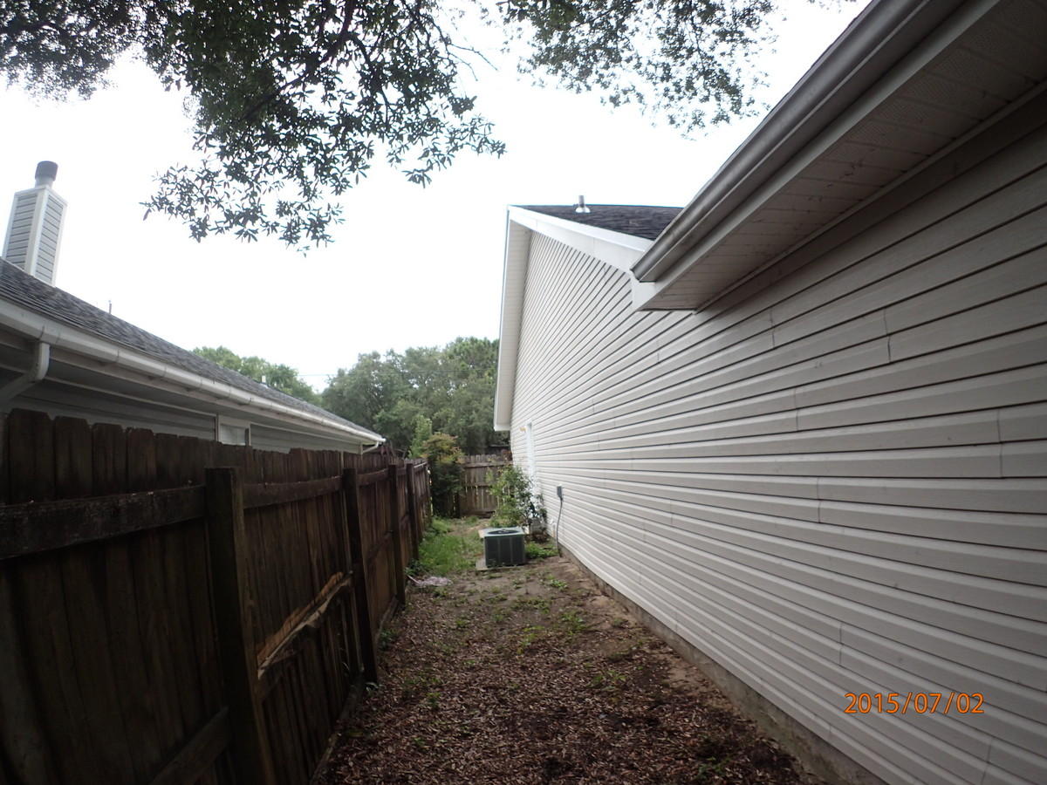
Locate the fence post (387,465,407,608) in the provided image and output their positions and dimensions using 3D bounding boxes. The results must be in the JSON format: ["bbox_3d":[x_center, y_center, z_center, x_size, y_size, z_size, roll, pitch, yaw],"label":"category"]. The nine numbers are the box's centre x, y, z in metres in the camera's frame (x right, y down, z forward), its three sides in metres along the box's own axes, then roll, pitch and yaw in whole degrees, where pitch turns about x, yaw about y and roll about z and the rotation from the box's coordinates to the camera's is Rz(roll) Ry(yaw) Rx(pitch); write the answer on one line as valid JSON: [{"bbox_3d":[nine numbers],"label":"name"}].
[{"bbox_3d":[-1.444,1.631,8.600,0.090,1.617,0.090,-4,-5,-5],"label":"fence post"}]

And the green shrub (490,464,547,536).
[{"bbox_3d":[-0.123,2.277,16.200,1.120,1.480,1.120,-3,-5,-5],"label":"green shrub"}]

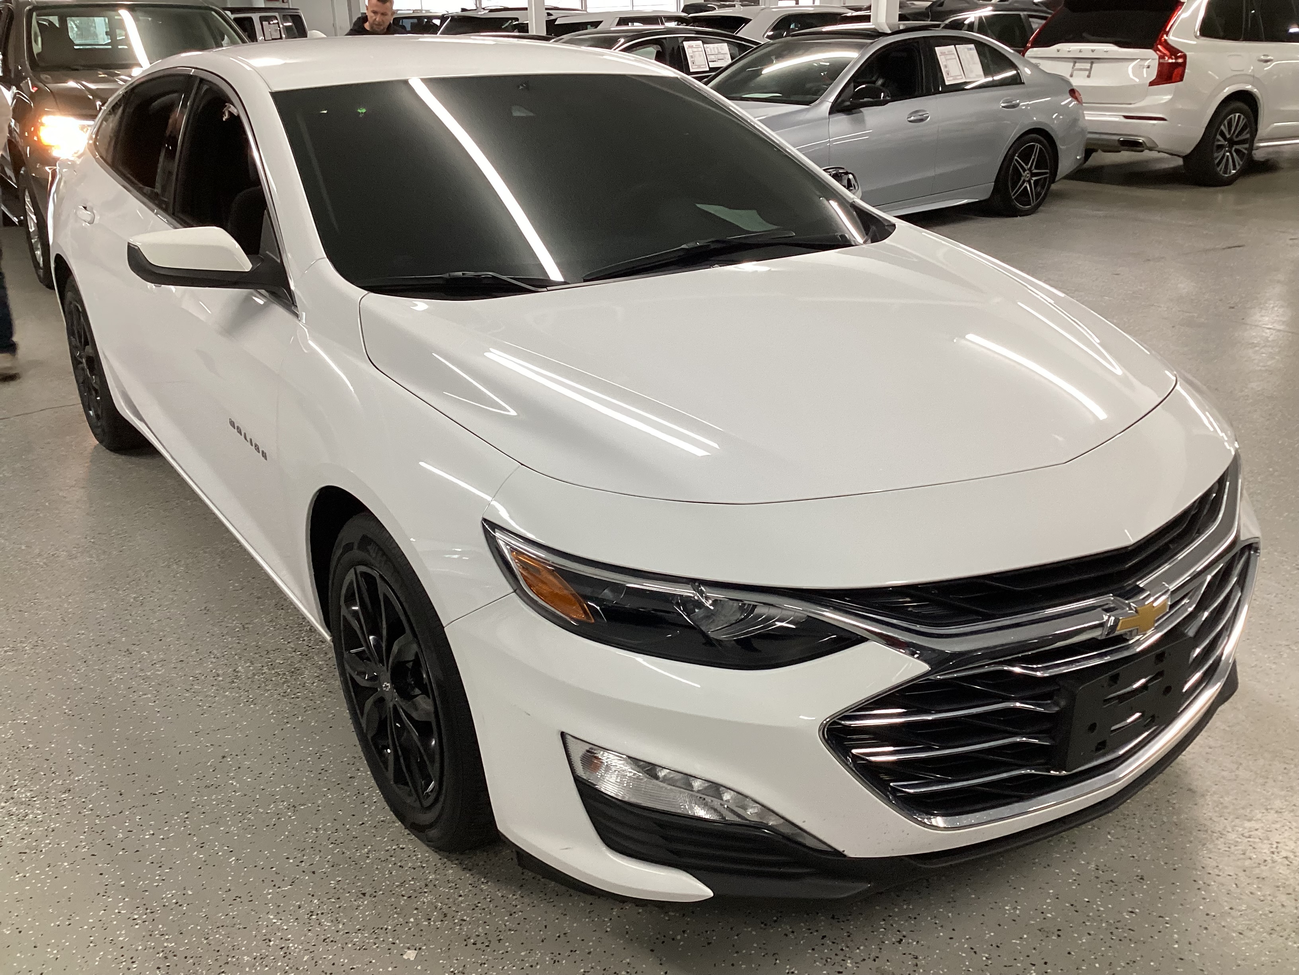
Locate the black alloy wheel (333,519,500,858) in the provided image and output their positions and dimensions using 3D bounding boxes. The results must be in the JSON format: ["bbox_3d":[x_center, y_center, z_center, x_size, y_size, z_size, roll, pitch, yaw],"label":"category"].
[{"bbox_3d":[-0.410,0.351,2.228,0.230,0.670,0.670,-14,25,-32],"label":"black alloy wheel"}]

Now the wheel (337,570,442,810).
[{"bbox_3d":[-0.439,0.359,2.209,0.150,0.475,0.475,-14,25,-32],"label":"wheel"}]

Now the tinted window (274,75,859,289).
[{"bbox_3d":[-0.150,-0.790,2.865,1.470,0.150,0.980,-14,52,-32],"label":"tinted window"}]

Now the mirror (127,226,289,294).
[{"bbox_3d":[-0.877,-0.446,2.287,0.250,0.140,0.180,-14,25,-32],"label":"mirror"}]

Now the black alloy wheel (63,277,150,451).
[{"bbox_3d":[-2.020,-0.497,4.395,0.230,0.670,0.670,-14,25,-32],"label":"black alloy wheel"}]

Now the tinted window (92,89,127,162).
[{"bbox_3d":[-1.702,-1.144,3.647,0.060,0.210,0.380,14,9,-39],"label":"tinted window"}]

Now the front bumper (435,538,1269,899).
[{"bbox_3d":[0.605,0.311,2.118,1.840,0.490,0.620,-14,25,-32],"label":"front bumper"}]

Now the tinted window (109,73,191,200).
[{"bbox_3d":[-1.362,-0.980,3.180,0.080,0.330,0.930,14,9,-39],"label":"tinted window"}]

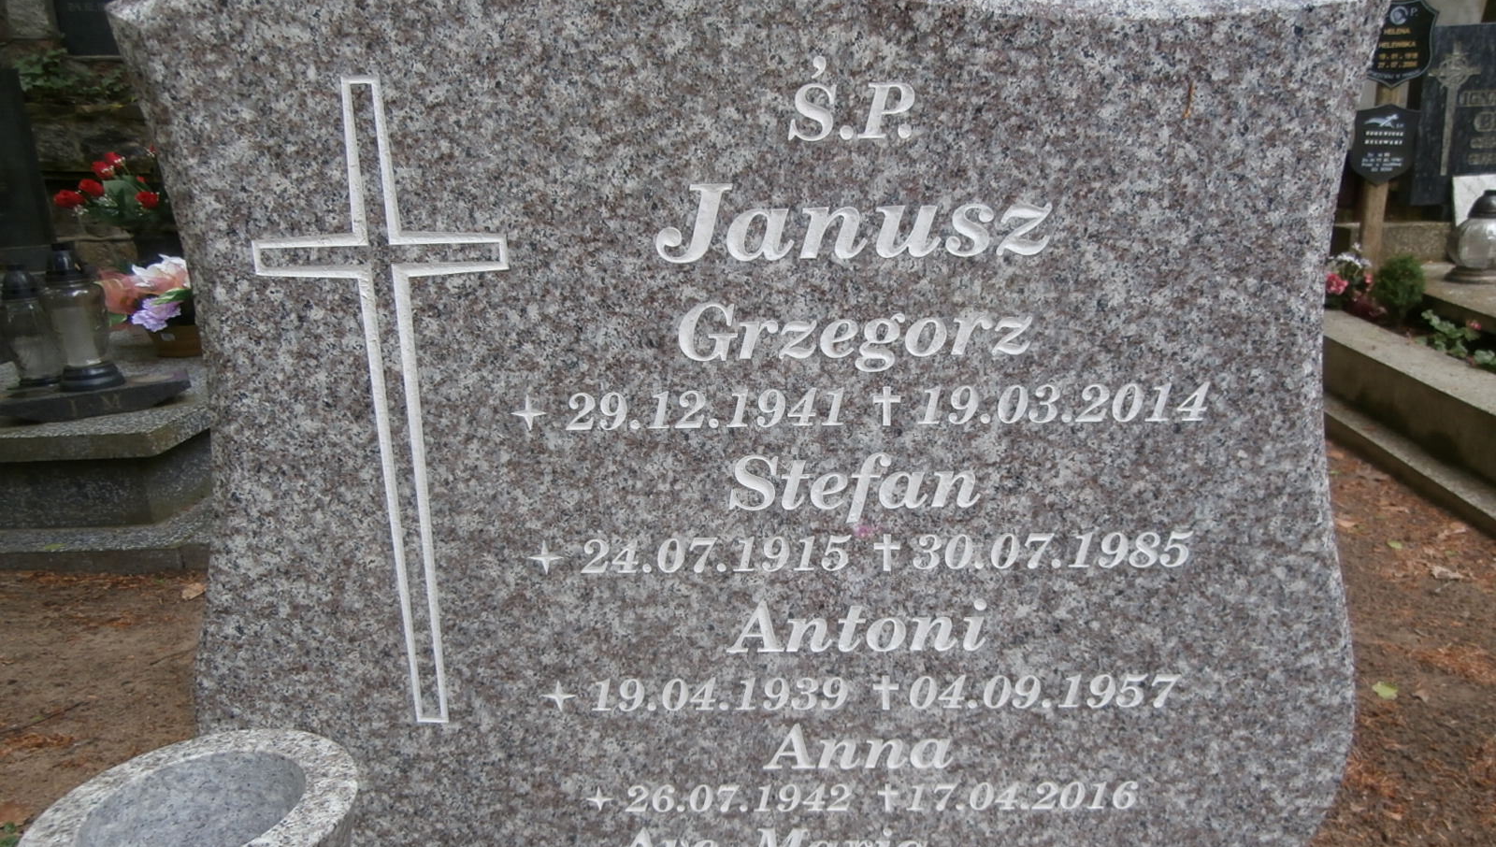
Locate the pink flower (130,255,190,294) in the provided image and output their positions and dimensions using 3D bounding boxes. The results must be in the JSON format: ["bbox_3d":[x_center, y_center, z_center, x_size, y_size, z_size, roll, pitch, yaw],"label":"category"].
[{"bbox_3d":[-1.385,-0.352,2.480,0.140,0.100,0.125,-10,20,-28],"label":"pink flower"}]

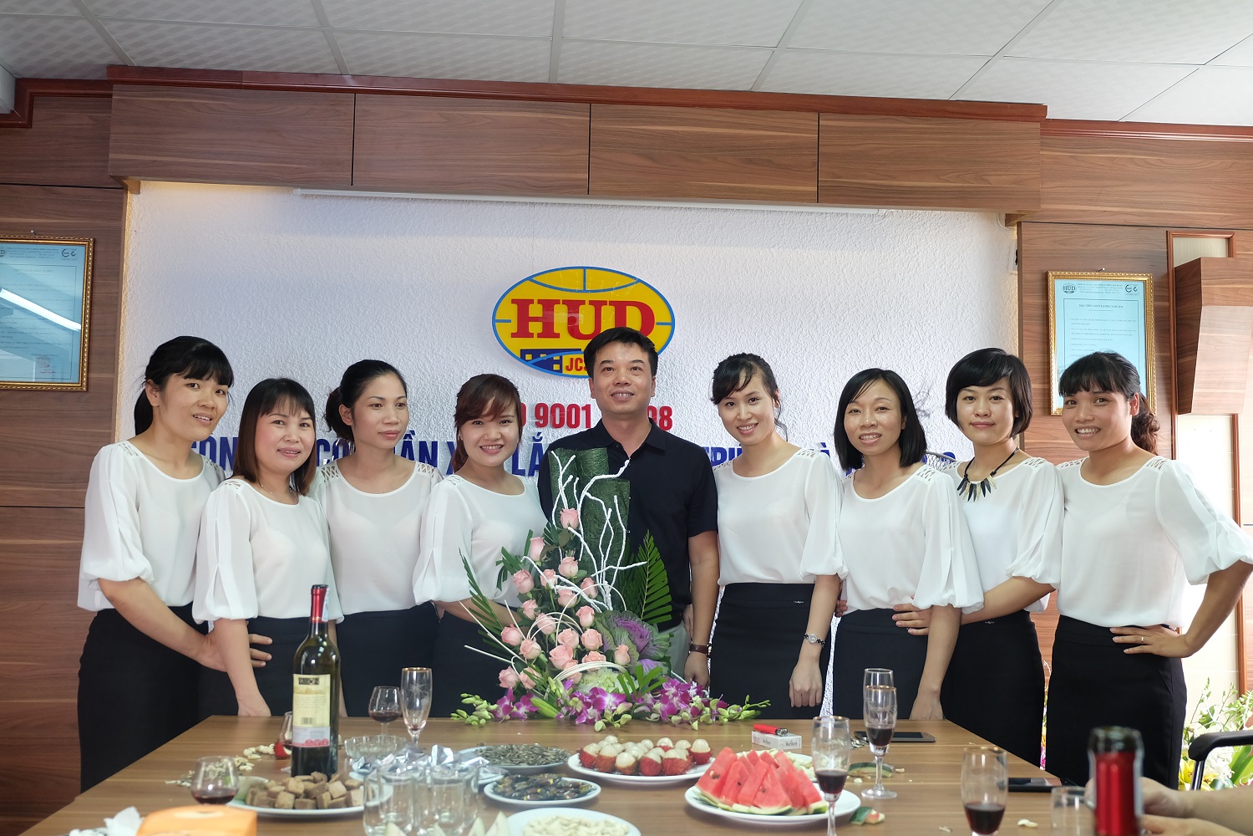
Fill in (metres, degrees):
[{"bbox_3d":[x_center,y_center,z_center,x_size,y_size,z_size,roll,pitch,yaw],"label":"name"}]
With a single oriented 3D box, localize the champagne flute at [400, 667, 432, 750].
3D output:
[{"bbox_3d":[-0.366,0.523,2.172,0.060,0.173,0.060,1,-4,-4],"label":"champagne flute"}]

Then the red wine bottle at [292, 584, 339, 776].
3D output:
[{"bbox_3d":[-0.501,0.431,2.038,0.078,0.315,0.078,1,-4,-4],"label":"red wine bottle"}]

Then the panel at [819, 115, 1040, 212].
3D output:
[{"bbox_3d":[0.923,-0.776,3.830,0.689,0.275,0.030,1,-4,-4],"label":"panel"}]

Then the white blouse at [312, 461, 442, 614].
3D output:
[{"bbox_3d":[-0.590,0.281,2.951,0.380,0.358,0.260,2,-4,-13],"label":"white blouse"}]

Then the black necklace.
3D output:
[{"bbox_3d":[0.844,0.123,2.933,0.150,0.140,0.130,-1,-5,29],"label":"black necklace"}]

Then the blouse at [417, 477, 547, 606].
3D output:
[{"bbox_3d":[-0.322,0.292,2.901,0.370,0.317,0.260,3,-5,-31],"label":"blouse"}]

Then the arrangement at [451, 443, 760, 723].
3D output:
[{"bbox_3d":[-0.030,0.347,2.587,0.630,0.570,0.340,1,-4,-4],"label":"arrangement"}]

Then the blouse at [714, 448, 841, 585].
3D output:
[{"bbox_3d":[0.343,0.238,3.027,0.370,0.330,0.250,-1,-4,23],"label":"blouse"}]

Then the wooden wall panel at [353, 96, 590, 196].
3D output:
[{"bbox_3d":[-0.459,-0.806,3.726,0.695,0.273,0.030,1,-4,-4],"label":"wooden wall panel"}]

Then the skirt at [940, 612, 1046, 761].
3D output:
[{"bbox_3d":[0.832,0.727,2.951,0.310,0.540,0.230,-2,-5,34],"label":"skirt"}]

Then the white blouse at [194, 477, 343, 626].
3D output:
[{"bbox_3d":[-0.804,0.296,2.813,0.340,0.340,0.230,3,-4,-24],"label":"white blouse"}]

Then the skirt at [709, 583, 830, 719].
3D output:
[{"bbox_3d":[0.341,0.676,3.025,0.300,0.550,0.220,0,-4,9],"label":"skirt"}]

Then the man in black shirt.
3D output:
[{"bbox_3d":[-0.007,0.601,2.974,0.470,1.641,0.280,1,-4,1],"label":"man in black shirt"}]

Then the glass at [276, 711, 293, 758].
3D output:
[{"bbox_3d":[-0.541,0.543,2.064,0.065,0.112,0.065,1,-4,-4],"label":"glass"}]

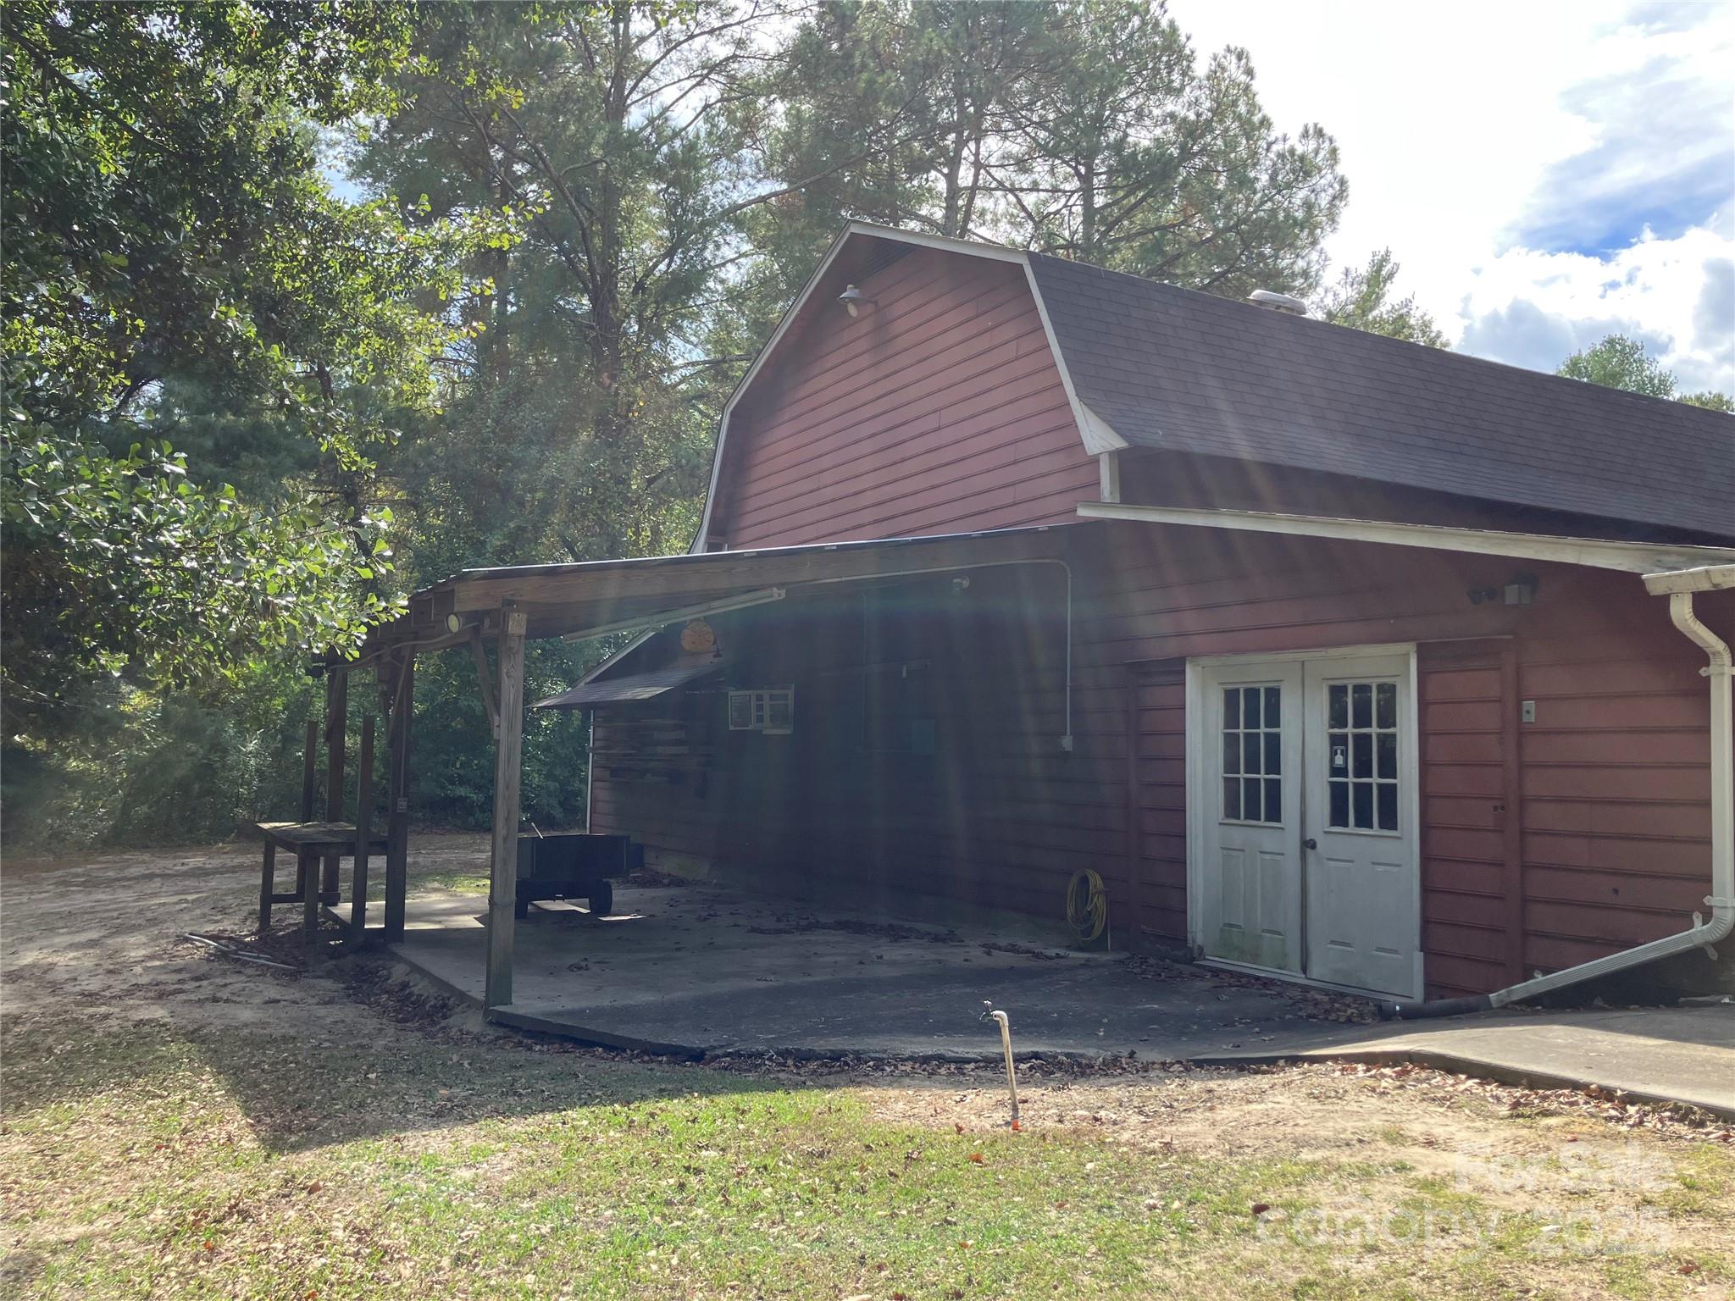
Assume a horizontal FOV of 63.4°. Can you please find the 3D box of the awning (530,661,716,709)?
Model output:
[{"bbox_3d":[-3.471,0.569,19.390,0.990,0.510,5.250,3,-5,-29],"label":"awning"}]

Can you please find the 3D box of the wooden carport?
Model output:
[{"bbox_3d":[-2.022,0.800,12.721,4.990,3.520,6.730,3,-5,-29],"label":"wooden carport"}]

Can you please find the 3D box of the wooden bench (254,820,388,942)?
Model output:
[{"bbox_3d":[-4.993,2.148,12.802,0.820,0.990,3.200,3,-5,-29],"label":"wooden bench"}]

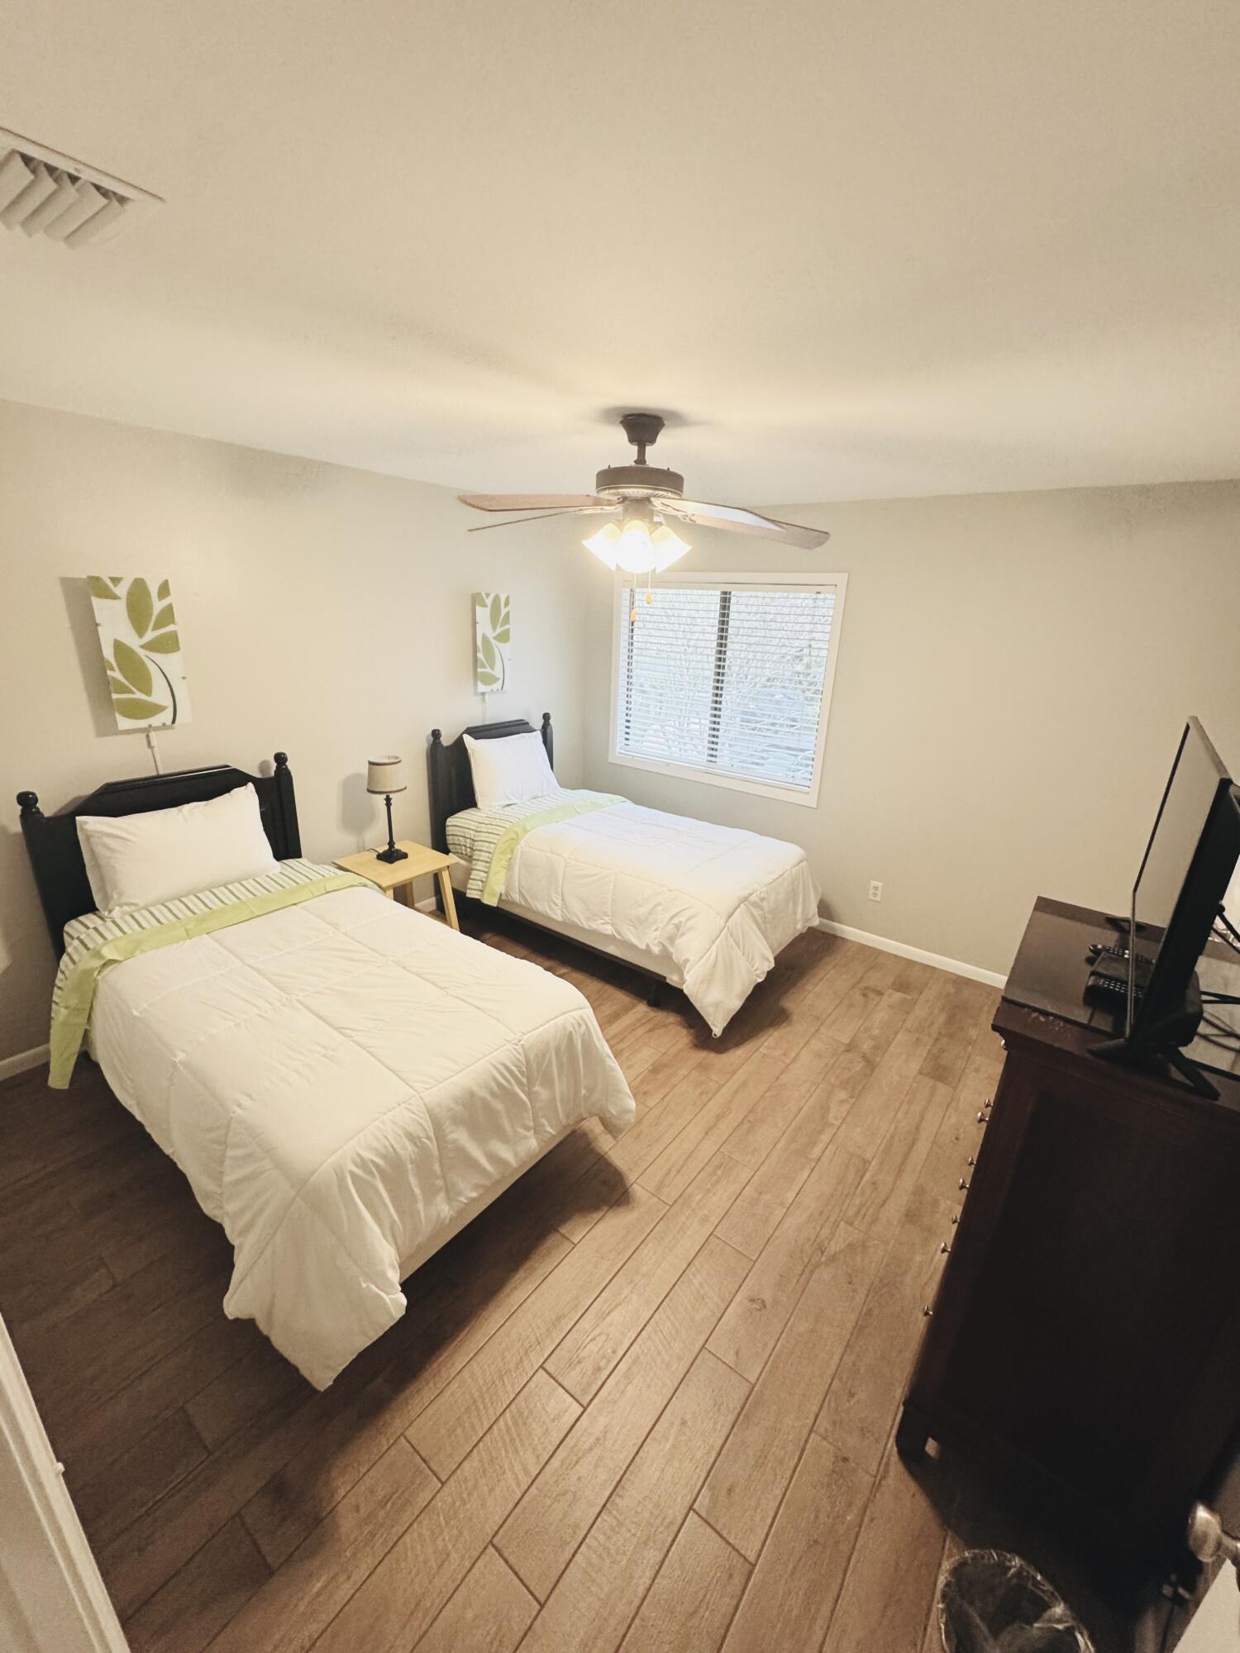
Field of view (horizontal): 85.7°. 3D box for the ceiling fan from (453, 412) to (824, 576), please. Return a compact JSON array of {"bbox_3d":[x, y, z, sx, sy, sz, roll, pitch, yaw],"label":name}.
[{"bbox_3d":[0.062,-1.082,2.223,1.290,0.465,1.260,5,19,6],"label":"ceiling fan"}]

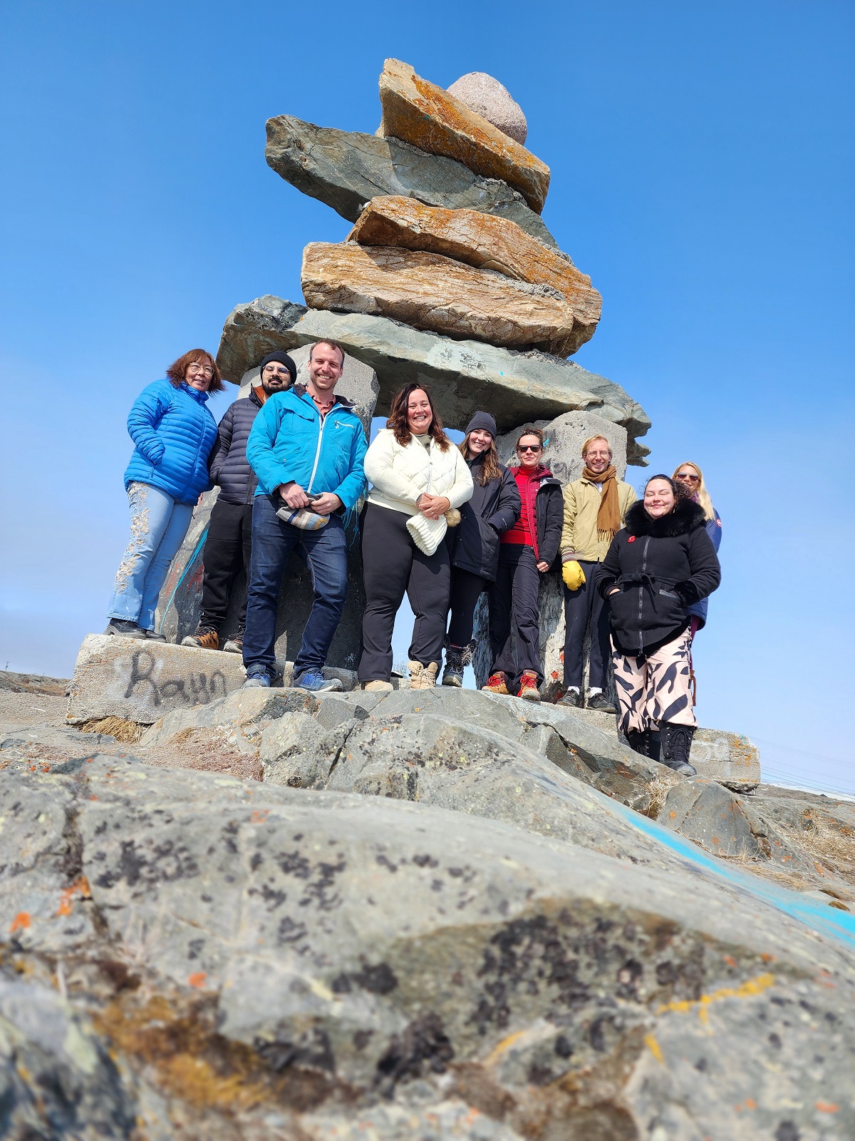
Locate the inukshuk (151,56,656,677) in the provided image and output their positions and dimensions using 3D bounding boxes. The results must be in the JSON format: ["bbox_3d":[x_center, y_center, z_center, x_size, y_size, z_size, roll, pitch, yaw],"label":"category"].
[{"bbox_3d":[0.090,-1.454,5.484,2.980,4.590,1.150,12,-12,-16],"label":"inukshuk"}]

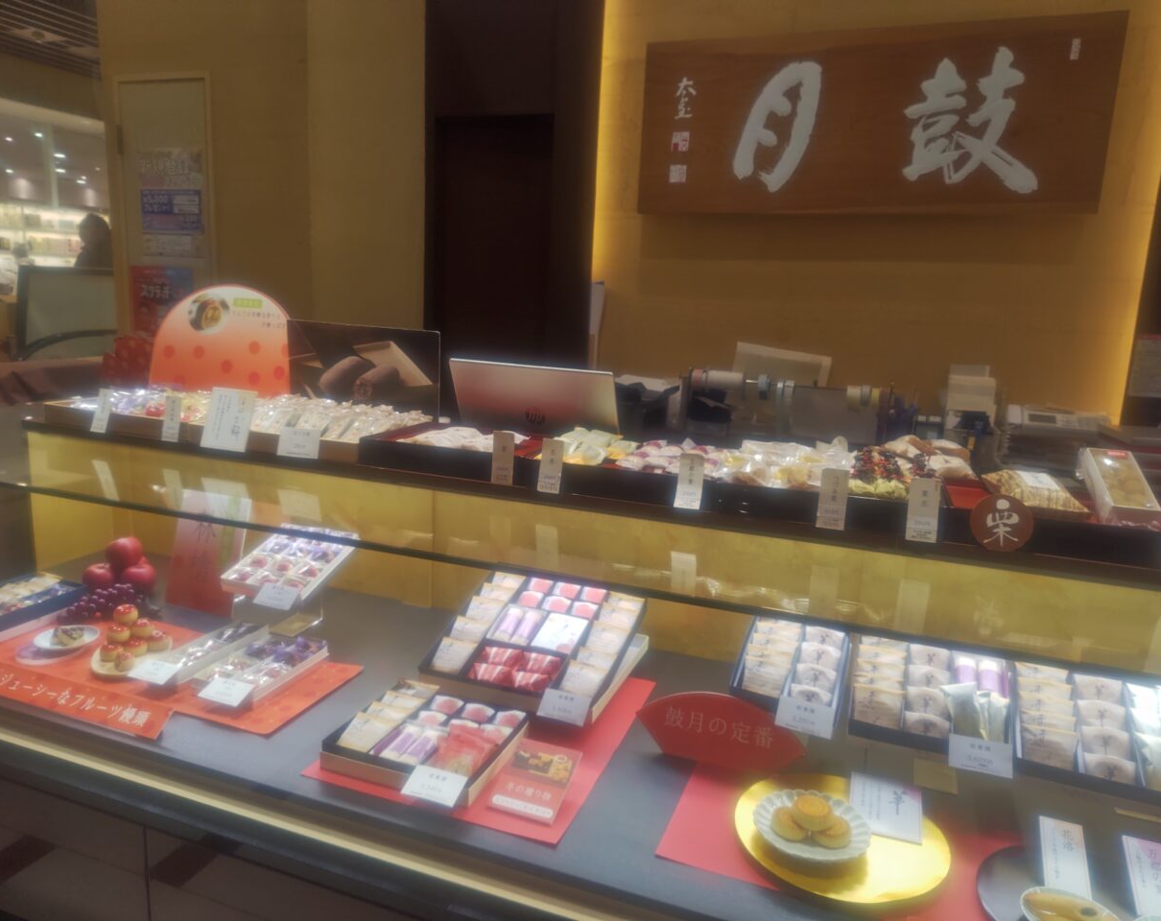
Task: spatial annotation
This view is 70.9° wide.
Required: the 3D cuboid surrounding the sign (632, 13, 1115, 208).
[{"bbox_3d":[1.188,-1.444,3.508,1.902,0.751,0.050,6,11,20],"label":"sign"}]

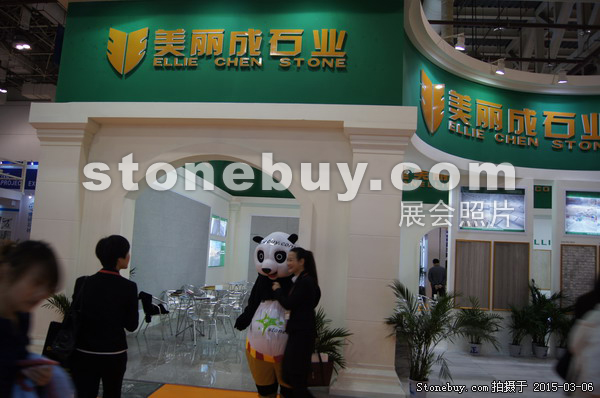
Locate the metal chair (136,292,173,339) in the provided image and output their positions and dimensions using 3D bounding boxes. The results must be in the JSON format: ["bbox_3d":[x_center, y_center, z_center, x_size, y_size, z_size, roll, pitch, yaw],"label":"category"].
[{"bbox_3d":[-2.543,2.053,7.954,0.560,0.750,0.540,3,-7,4],"label":"metal chair"}]

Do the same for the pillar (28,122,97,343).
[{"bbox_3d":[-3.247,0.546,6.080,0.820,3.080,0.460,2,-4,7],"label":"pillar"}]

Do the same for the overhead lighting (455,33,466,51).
[{"bbox_3d":[2.233,-2.191,6.250,0.130,0.200,0.130,-2,-8,37],"label":"overhead lighting"}]

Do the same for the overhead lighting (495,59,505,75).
[{"bbox_3d":[3.103,-2.061,6.988,0.130,0.200,0.130,6,-7,-27],"label":"overhead lighting"}]

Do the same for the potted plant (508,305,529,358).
[{"bbox_3d":[3.857,2.323,7.980,0.460,0.900,0.440,3,-7,0],"label":"potted plant"}]

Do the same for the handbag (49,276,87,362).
[{"bbox_3d":[-1.445,0.752,2.780,0.250,0.520,0.130,0,-8,27],"label":"handbag"}]

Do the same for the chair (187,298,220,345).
[{"bbox_3d":[-1.643,2.067,7.678,0.540,0.750,0.560,7,-8,-30],"label":"chair"}]

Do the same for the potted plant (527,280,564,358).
[{"bbox_3d":[4.310,2.127,7.887,0.660,1.300,0.620,2,-7,5],"label":"potted plant"}]

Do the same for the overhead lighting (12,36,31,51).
[{"bbox_3d":[-13.327,-7.441,21.500,0.700,0.480,0.500,2,-7,5],"label":"overhead lighting"}]

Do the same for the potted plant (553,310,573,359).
[{"bbox_3d":[4.610,2.395,7.890,0.420,0.800,0.420,2,-7,5],"label":"potted plant"}]

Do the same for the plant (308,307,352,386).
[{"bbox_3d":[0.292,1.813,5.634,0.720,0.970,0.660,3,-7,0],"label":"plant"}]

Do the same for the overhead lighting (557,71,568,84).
[{"bbox_3d":[4.253,-1.969,7.280,0.130,0.200,0.130,3,-7,-1],"label":"overhead lighting"}]

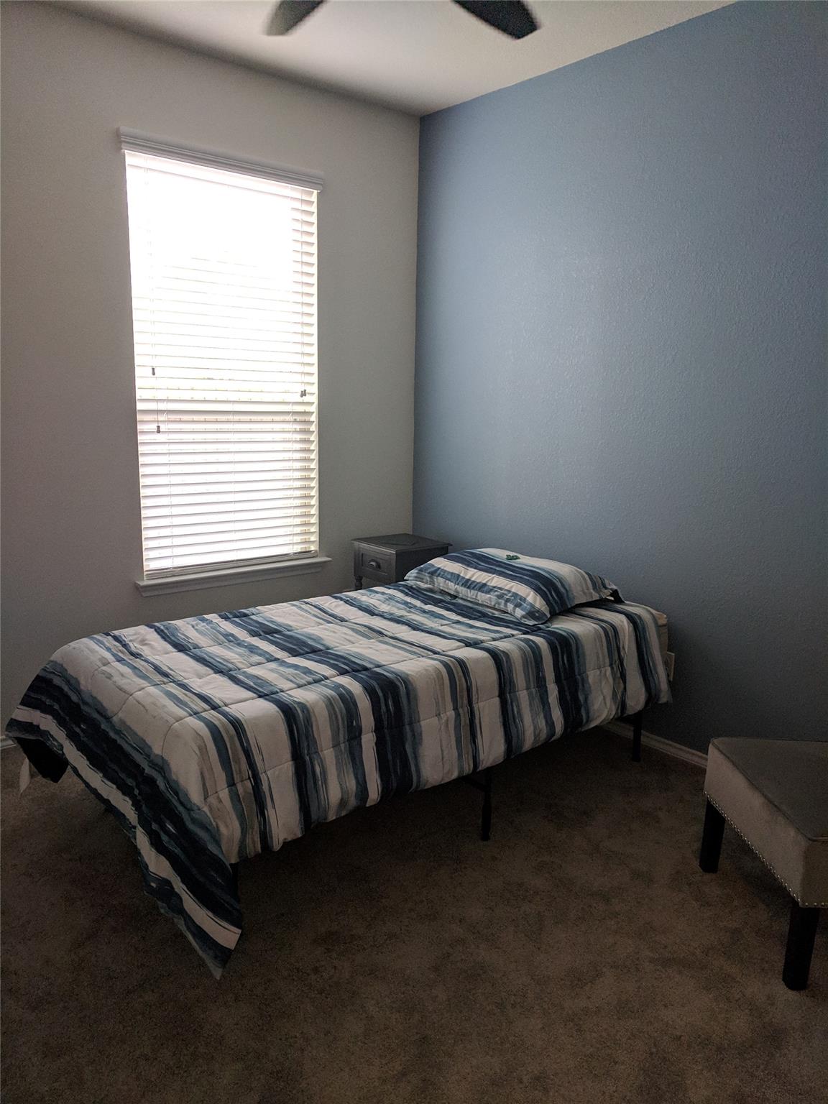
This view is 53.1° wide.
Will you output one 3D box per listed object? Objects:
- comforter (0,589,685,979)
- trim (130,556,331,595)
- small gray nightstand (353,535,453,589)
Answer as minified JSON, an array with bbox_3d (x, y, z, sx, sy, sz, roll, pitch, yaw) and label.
[{"bbox_3d":[-0.113,0.483,2.900,2.120,0.515,1.190,-8,13,-40],"label":"comforter"},{"bbox_3d":[-0.796,0.105,3.798,0.980,0.078,0.083,-8,13,-40],"label":"trim"},{"bbox_3d":[-0.065,0.284,4.219,0.362,0.680,0.373,-8,13,-40],"label":"small gray nightstand"}]

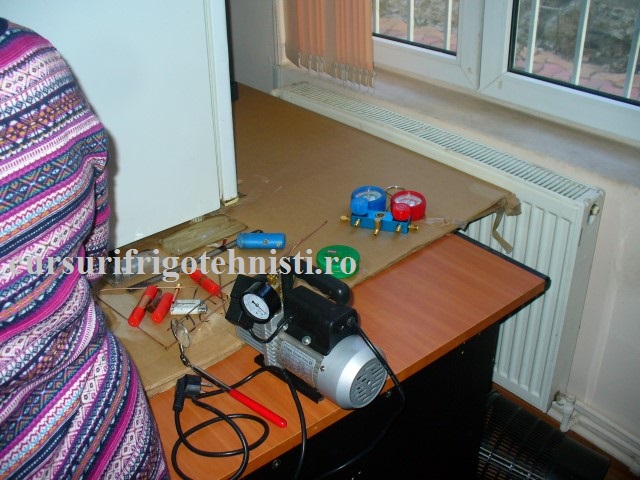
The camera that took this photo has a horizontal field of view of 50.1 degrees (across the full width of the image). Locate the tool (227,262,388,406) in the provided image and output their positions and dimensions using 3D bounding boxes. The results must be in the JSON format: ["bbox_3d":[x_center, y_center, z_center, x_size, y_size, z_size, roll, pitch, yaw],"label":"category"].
[{"bbox_3d":[-0.029,0.122,1.046,0.278,0.205,0.110,24,38,39],"label":"tool"}]

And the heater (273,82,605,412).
[{"bbox_3d":[0.267,-0.034,2.109,0.089,0.624,1.178,-22,35,-33],"label":"heater"}]

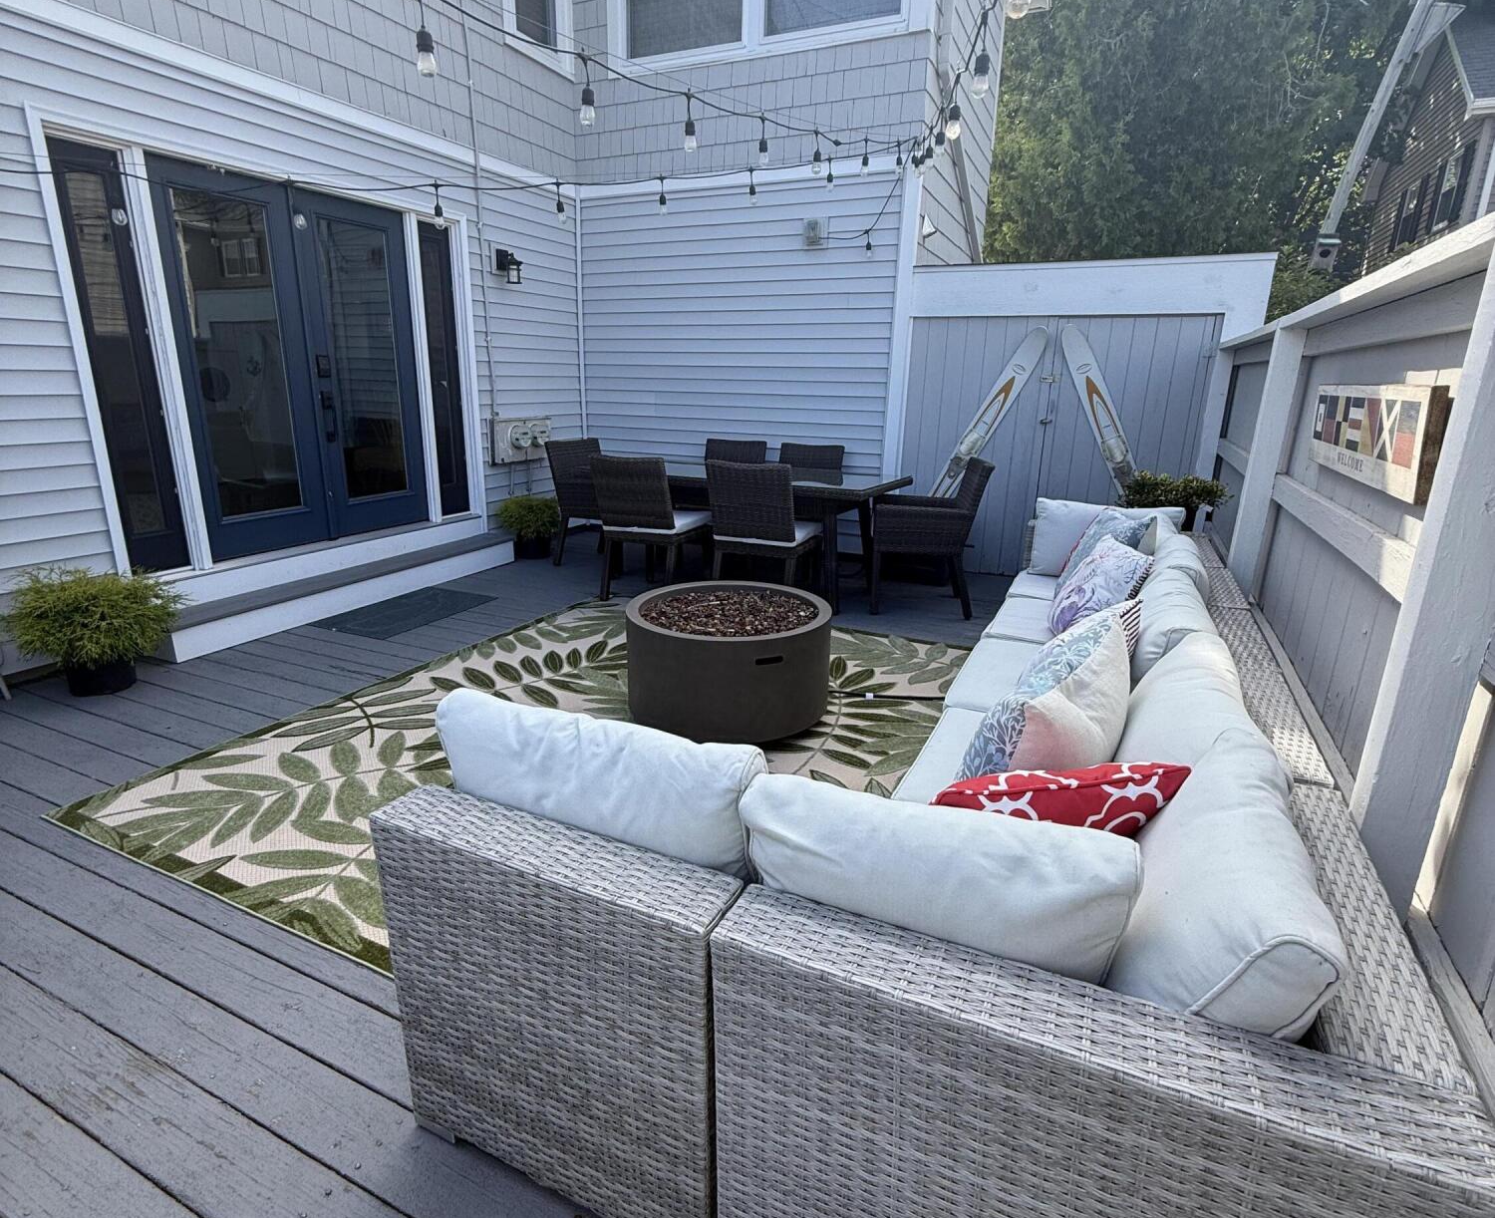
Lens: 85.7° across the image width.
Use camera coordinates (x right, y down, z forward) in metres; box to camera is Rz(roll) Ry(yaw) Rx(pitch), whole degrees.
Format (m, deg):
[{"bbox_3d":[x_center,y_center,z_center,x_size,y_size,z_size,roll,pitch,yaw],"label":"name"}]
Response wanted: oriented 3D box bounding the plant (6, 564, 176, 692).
[{"bbox_3d":[-2.730,0.106,3.409,0.560,0.460,0.560,9,17,24],"label":"plant"}]

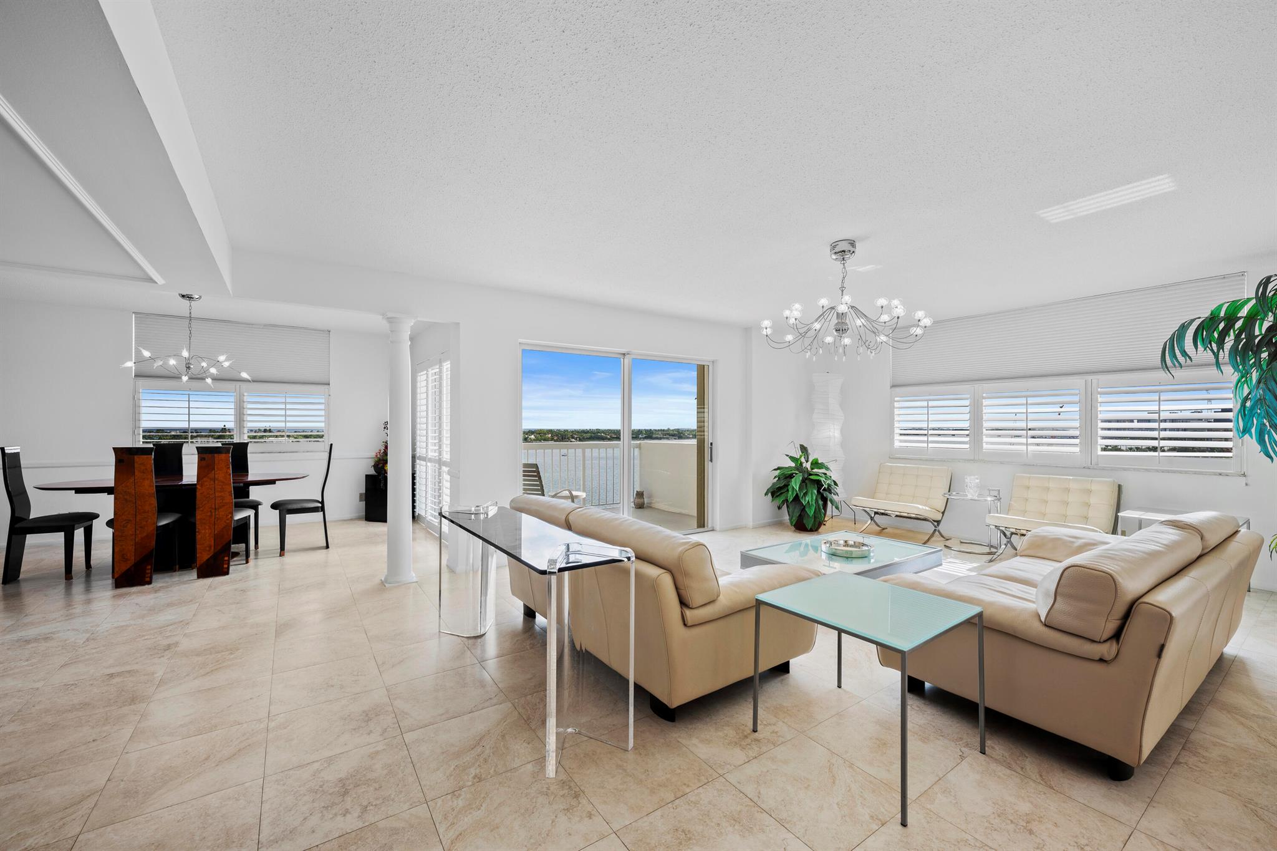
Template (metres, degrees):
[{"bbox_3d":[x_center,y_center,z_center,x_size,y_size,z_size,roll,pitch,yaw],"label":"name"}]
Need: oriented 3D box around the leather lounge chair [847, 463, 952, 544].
[{"bbox_3d":[2.946,0.869,5.618,0.780,0.790,0.760,0,0,-35],"label":"leather lounge chair"}]

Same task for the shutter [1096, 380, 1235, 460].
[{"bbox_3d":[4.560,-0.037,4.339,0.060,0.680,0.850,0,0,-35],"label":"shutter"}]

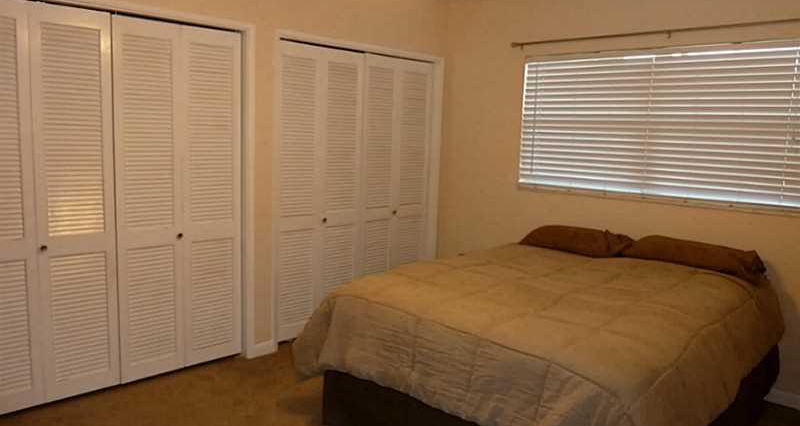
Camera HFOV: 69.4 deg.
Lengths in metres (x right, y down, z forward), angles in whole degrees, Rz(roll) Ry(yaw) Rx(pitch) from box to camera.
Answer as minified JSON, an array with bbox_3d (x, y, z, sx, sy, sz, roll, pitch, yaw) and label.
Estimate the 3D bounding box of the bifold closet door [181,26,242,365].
[{"bbox_3d":[-1.142,-0.070,3.515,0.371,2.015,0.036,-5,10,-43],"label":"bifold closet door"}]

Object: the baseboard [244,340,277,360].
[{"bbox_3d":[-0.920,0.904,3.827,0.237,0.088,0.018,-5,10,-43],"label":"baseboard"}]

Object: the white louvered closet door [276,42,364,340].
[{"bbox_3d":[-0.553,-0.134,4.059,0.694,2.000,0.036,-5,10,-43],"label":"white louvered closet door"}]

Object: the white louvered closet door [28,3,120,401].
[{"bbox_3d":[-1.682,-0.025,3.016,0.369,2.015,0.036,-5,10,-43],"label":"white louvered closet door"}]

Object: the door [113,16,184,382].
[{"bbox_3d":[-1.413,-0.048,3.265,0.367,2.015,0.036,-5,10,-43],"label":"door"}]

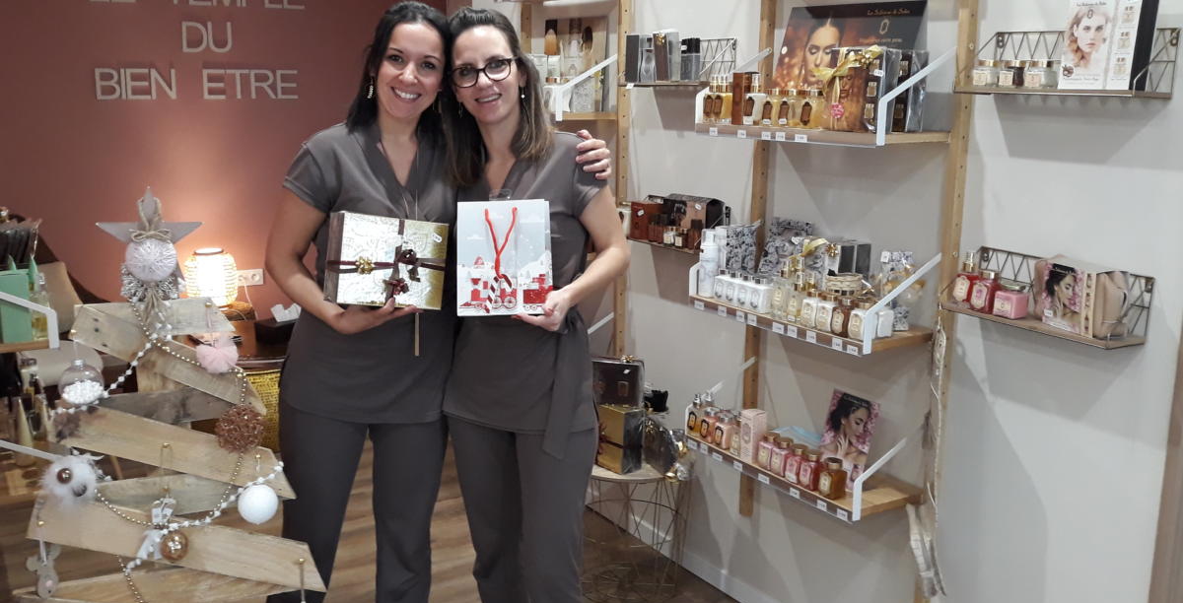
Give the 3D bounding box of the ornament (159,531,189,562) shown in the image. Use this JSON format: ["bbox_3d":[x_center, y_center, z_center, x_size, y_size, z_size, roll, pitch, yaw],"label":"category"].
[{"bbox_3d":[-0.993,0.584,2.200,0.065,0.074,0.065,1,13,0],"label":"ornament"}]

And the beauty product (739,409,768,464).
[{"bbox_3d":[0.419,0.347,2.383,0.046,0.127,0.041,-10,17,-37],"label":"beauty product"}]

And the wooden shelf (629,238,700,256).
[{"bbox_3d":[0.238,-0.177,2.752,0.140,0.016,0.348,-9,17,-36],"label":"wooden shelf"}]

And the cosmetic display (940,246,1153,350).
[{"bbox_3d":[0.909,-0.013,1.862,0.144,0.126,0.349,-9,17,-36],"label":"cosmetic display"}]

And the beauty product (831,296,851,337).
[{"bbox_3d":[0.573,0.033,2.076,0.039,0.086,0.039,-9,17,-36],"label":"beauty product"}]

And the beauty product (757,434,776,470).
[{"bbox_3d":[0.489,0.416,2.552,0.043,0.086,0.043,-8,15,-35],"label":"beauty product"}]

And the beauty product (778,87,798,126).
[{"bbox_3d":[0.462,-0.450,2.149,0.036,0.089,0.036,-9,16,-35],"label":"beauty product"}]

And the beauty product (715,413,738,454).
[{"bbox_3d":[0.362,0.344,2.471,0.042,0.093,0.041,-9,16,-34],"label":"beauty product"}]

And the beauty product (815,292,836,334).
[{"bbox_3d":[0.592,0.029,2.318,0.043,0.094,0.045,-8,15,-35],"label":"beauty product"}]

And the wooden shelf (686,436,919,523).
[{"bbox_3d":[0.582,0.458,2.601,0.255,0.024,0.622,-8,15,-35],"label":"wooden shelf"}]

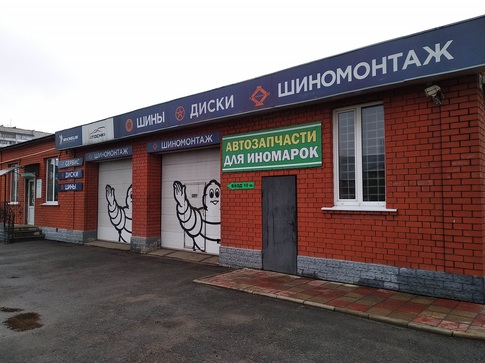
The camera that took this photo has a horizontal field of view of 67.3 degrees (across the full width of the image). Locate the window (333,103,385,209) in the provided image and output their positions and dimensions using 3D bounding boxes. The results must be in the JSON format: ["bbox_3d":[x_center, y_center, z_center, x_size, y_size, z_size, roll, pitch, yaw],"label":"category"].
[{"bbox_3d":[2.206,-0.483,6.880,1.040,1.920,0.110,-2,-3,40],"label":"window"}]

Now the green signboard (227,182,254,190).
[{"bbox_3d":[-0.058,0.119,8.607,0.845,0.179,0.025,-2,-3,40],"label":"green signboard"}]

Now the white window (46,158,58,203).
[{"bbox_3d":[-8.004,-0.044,15.447,1.430,1.925,0.110,-2,-3,40],"label":"white window"}]

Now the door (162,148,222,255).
[{"bbox_3d":[-1.334,0.565,10.437,3.040,2.900,0.070,-2,-3,40],"label":"door"}]

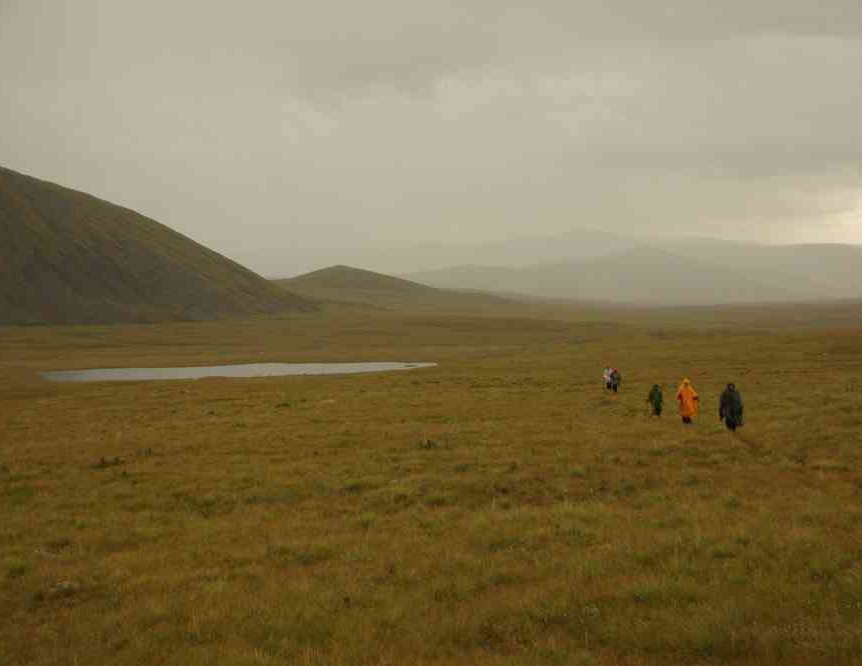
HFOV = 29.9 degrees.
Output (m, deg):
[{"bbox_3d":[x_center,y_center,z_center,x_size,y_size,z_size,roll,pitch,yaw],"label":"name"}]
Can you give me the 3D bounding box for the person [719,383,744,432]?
[{"bbox_3d":[10.720,2.690,57.500,0.830,1.760,0.580,0,1,3],"label":"person"}]

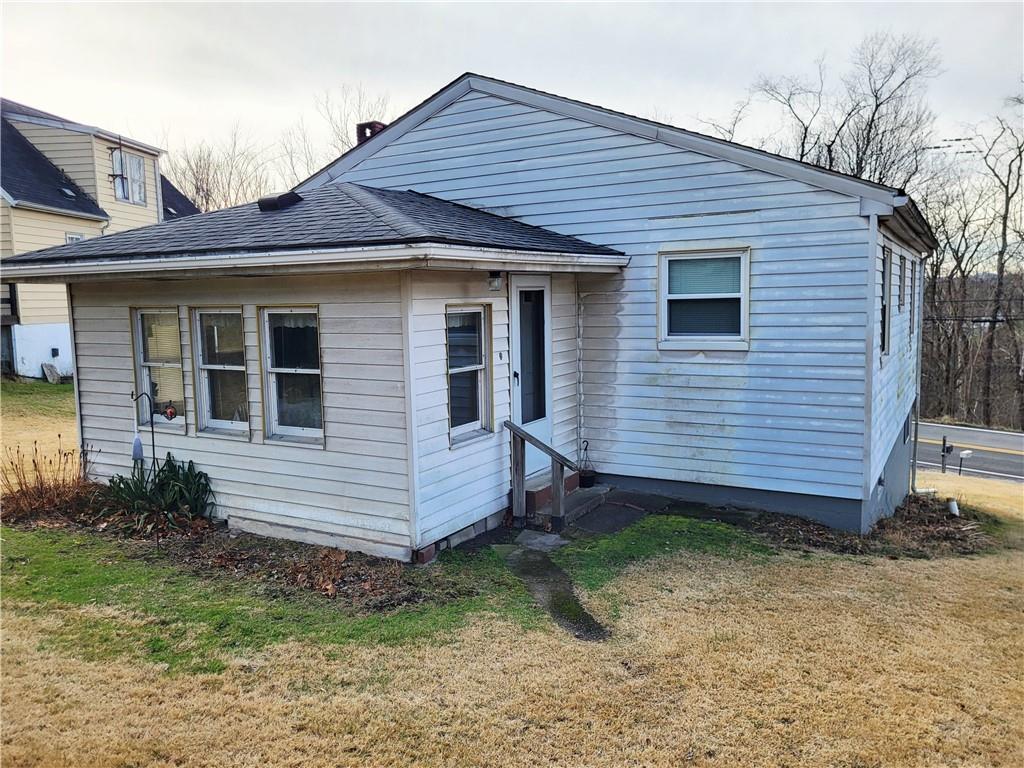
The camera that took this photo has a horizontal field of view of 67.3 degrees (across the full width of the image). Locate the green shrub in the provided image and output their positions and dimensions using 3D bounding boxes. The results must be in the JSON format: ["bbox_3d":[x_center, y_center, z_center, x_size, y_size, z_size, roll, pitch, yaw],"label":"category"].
[{"bbox_3d":[-3.358,0.970,7.261,1.150,0.650,0.680,2,7,30],"label":"green shrub"}]

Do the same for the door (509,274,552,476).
[{"bbox_3d":[0.209,-0.071,7.865,0.060,2.040,0.880,2,7,30],"label":"door"}]

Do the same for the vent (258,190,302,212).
[{"bbox_3d":[-2.374,-1.894,7.959,0.320,0.130,0.390,2,27,30],"label":"vent"}]

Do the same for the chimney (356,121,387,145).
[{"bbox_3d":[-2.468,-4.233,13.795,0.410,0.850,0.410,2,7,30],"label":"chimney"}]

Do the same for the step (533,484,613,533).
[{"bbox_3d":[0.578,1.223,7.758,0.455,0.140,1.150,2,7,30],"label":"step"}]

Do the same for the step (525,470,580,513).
[{"bbox_3d":[0.336,1.064,7.817,0.310,0.200,0.945,2,7,30],"label":"step"}]

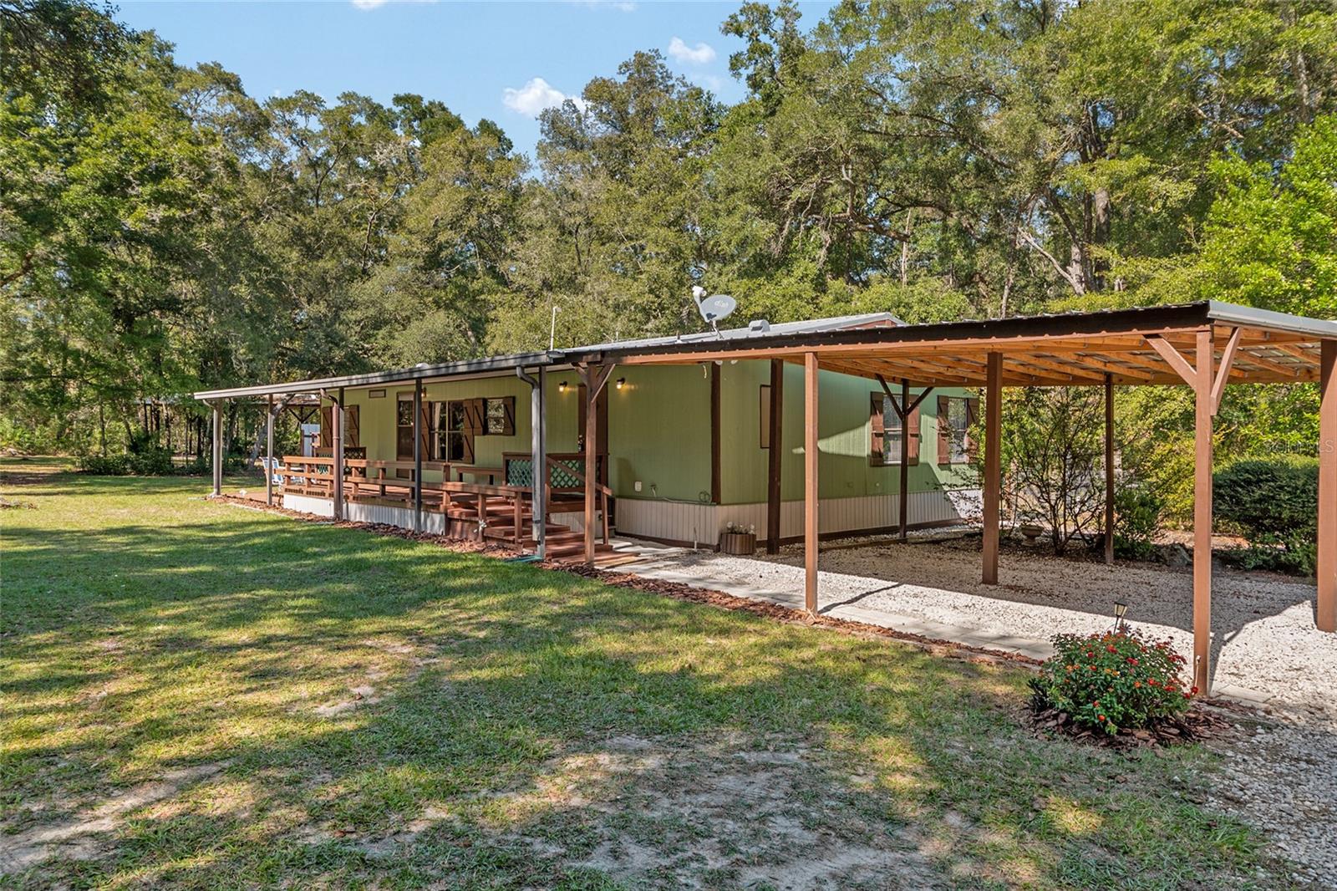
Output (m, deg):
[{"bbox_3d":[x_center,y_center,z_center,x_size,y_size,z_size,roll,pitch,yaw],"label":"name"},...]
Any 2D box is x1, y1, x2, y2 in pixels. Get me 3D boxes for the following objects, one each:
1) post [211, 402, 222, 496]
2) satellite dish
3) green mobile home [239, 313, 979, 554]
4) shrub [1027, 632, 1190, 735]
[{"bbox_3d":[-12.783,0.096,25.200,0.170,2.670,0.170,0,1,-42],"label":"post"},{"bbox_3d":[0.668,-1.981,13.100,0.620,0.760,0.620,1,1,43],"label":"satellite dish"},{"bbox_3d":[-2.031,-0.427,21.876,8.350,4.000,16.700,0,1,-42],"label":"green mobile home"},{"bbox_3d":[2.890,1.487,5.820,0.980,0.570,1.050,0,1,-42],"label":"shrub"}]

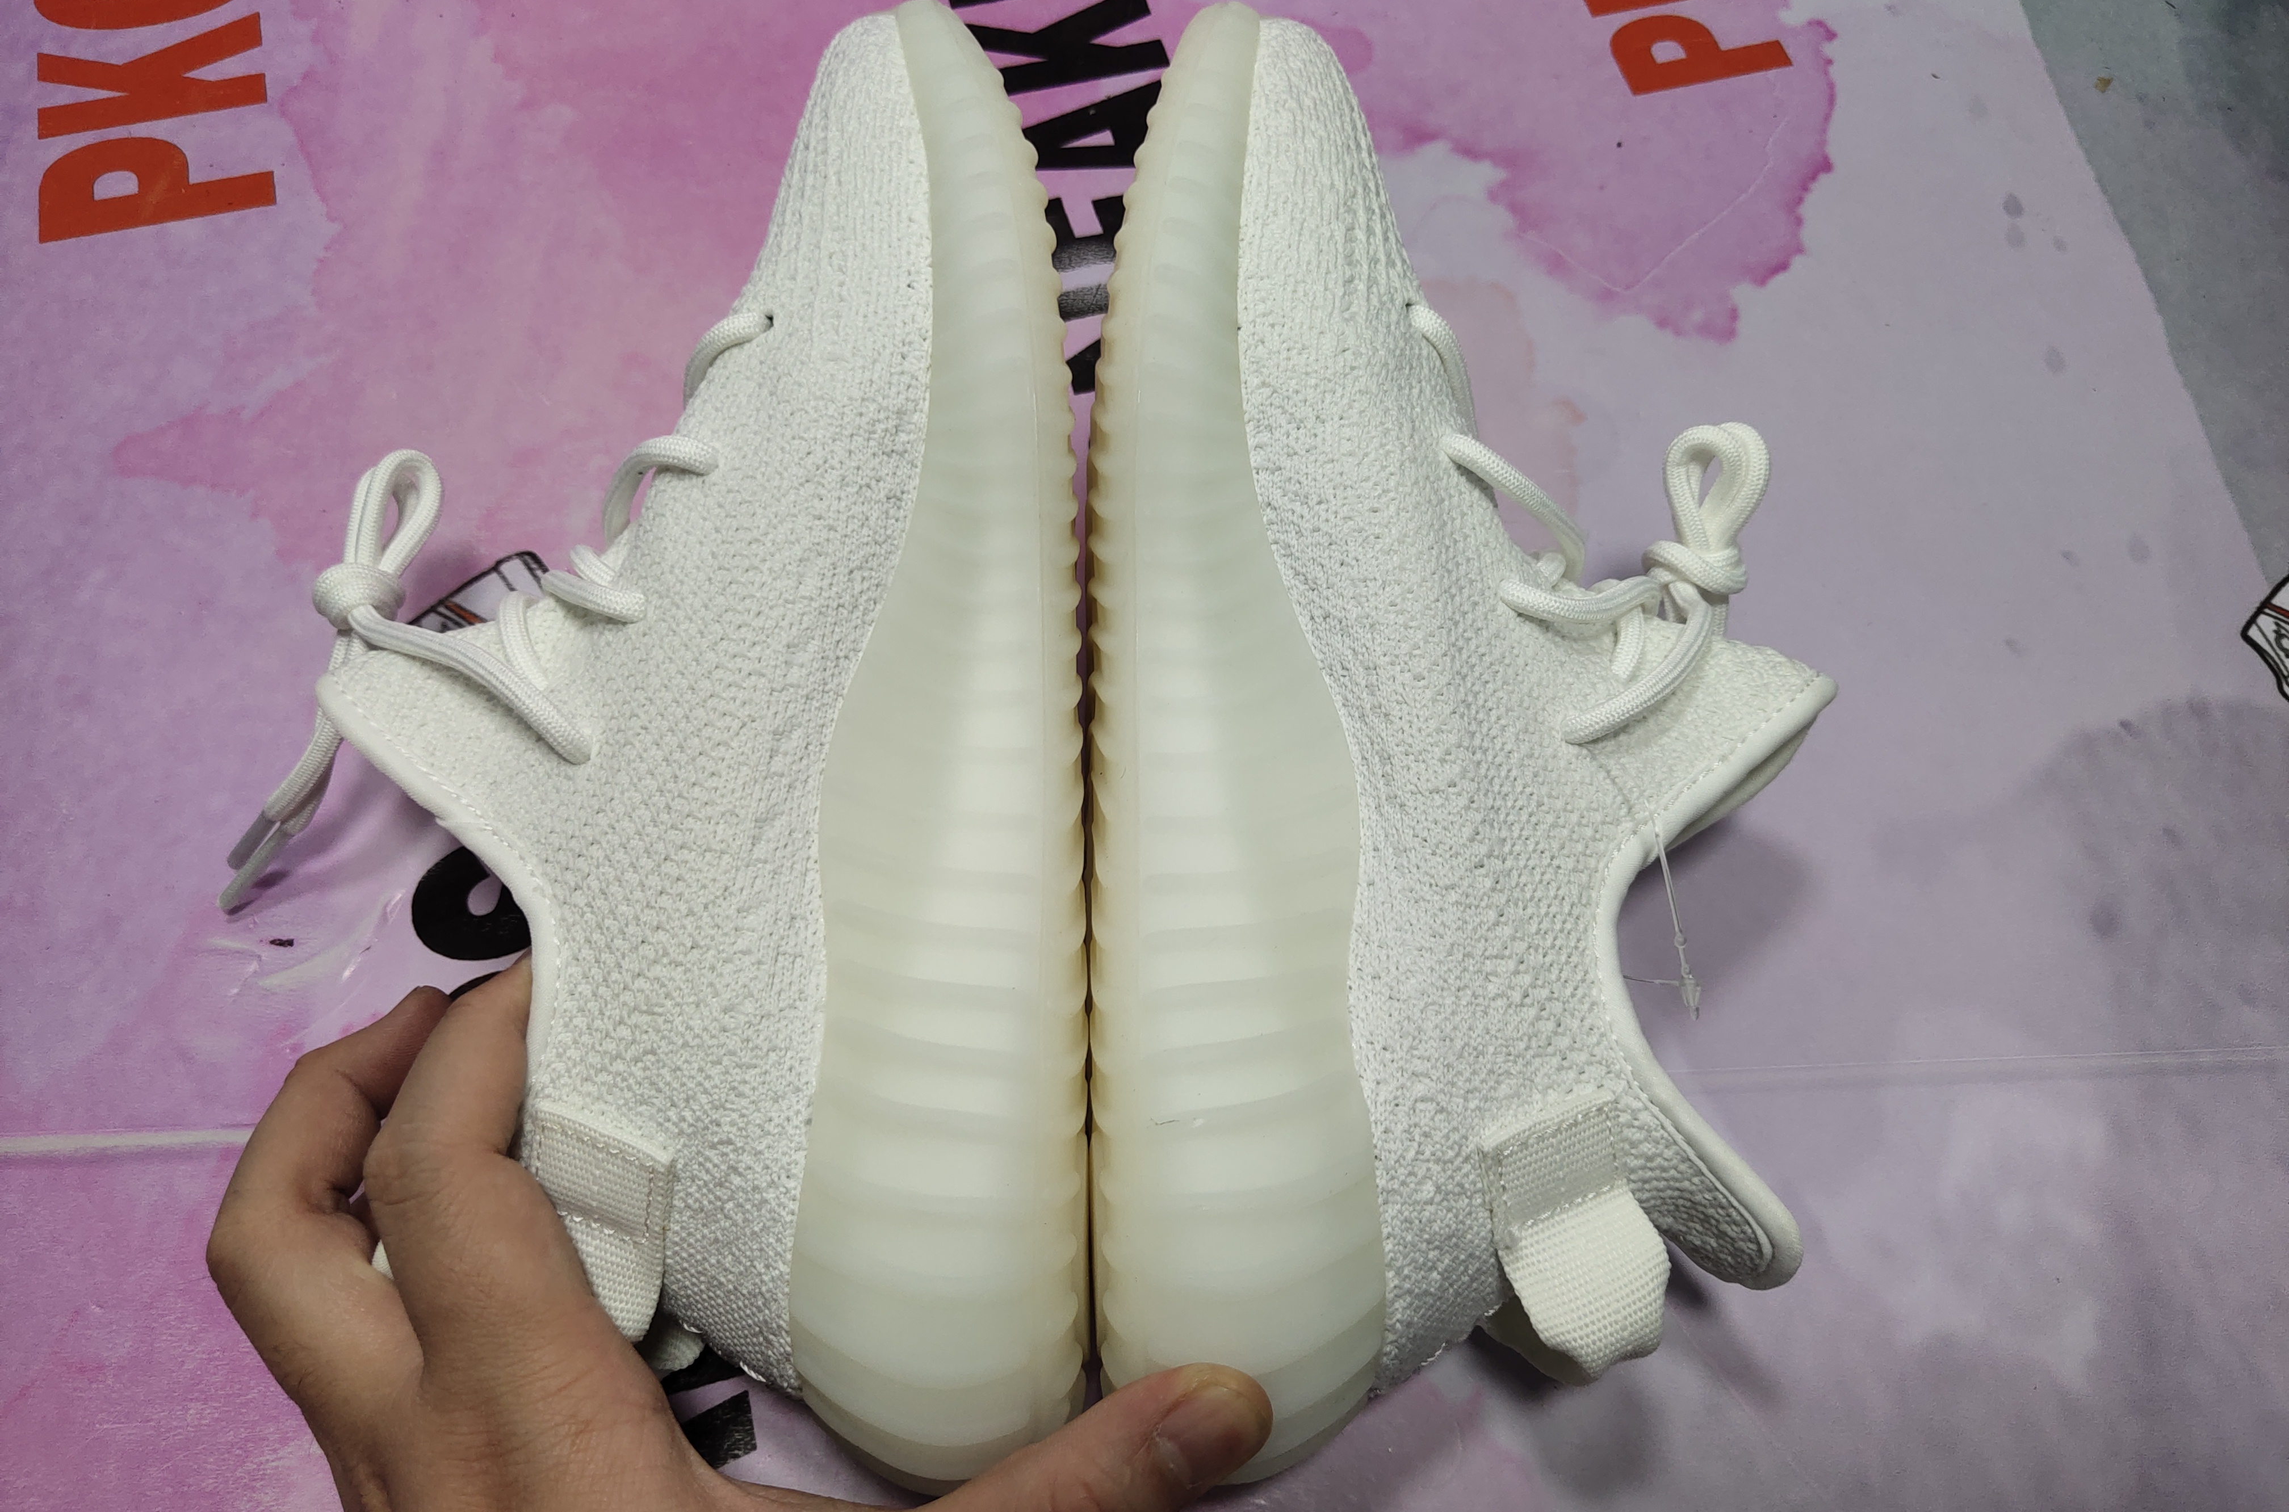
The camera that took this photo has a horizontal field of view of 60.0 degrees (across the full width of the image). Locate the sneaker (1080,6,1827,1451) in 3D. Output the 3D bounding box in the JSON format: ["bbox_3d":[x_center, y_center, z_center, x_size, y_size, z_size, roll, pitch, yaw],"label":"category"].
[{"bbox_3d":[0.058,-0.015,0.374,0.137,0.107,0.287,1,69,-4],"label":"sneaker"}]

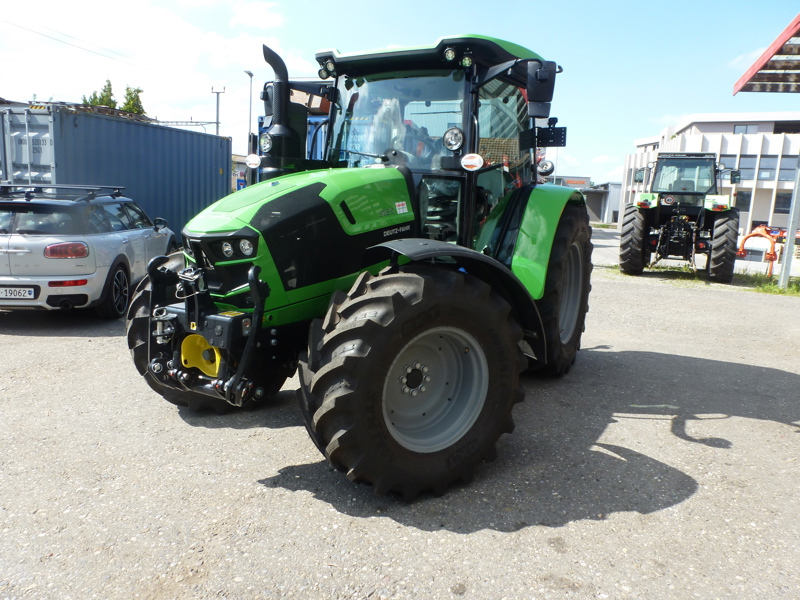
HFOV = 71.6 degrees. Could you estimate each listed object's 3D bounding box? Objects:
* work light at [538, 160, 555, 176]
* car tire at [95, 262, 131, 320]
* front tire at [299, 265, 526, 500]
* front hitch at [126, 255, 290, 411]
[{"bbox_3d":[1.259,-1.138,4.800,0.145,0.140,0.100,9,-10,34],"label":"work light"},{"bbox_3d":[-3.401,-0.095,6.550,0.225,0.635,0.640,2,9,-7],"label":"car tire"},{"bbox_3d":[0.093,0.434,3.060,1.210,1.200,0.470,-3,10,-31],"label":"front tire"},{"bbox_3d":[-0.972,0.141,2.988,0.870,0.700,0.450,9,11,34],"label":"front hitch"}]

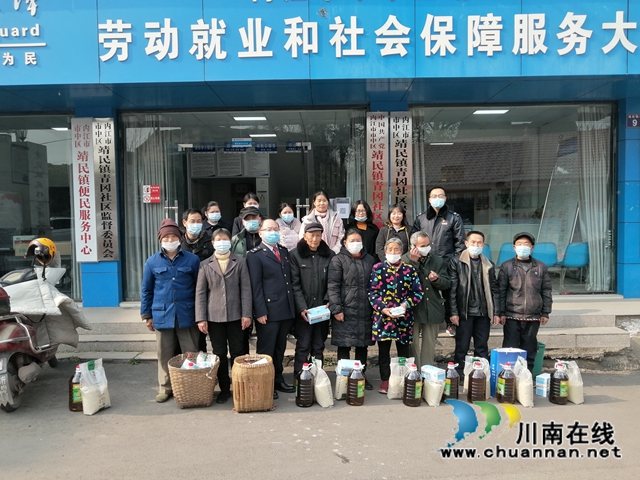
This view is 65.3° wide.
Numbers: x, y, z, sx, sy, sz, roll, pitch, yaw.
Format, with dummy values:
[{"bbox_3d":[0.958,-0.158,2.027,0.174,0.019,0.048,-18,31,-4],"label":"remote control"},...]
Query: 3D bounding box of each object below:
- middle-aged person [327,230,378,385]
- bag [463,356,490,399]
[{"bbox_3d":[0.313,0.660,4.934,0.500,1.548,0.340,-1,3,-8],"label":"middle-aged person"},{"bbox_3d":[1.443,1.247,4.604,0.240,0.370,0.140,0,3,18],"label":"bag"}]

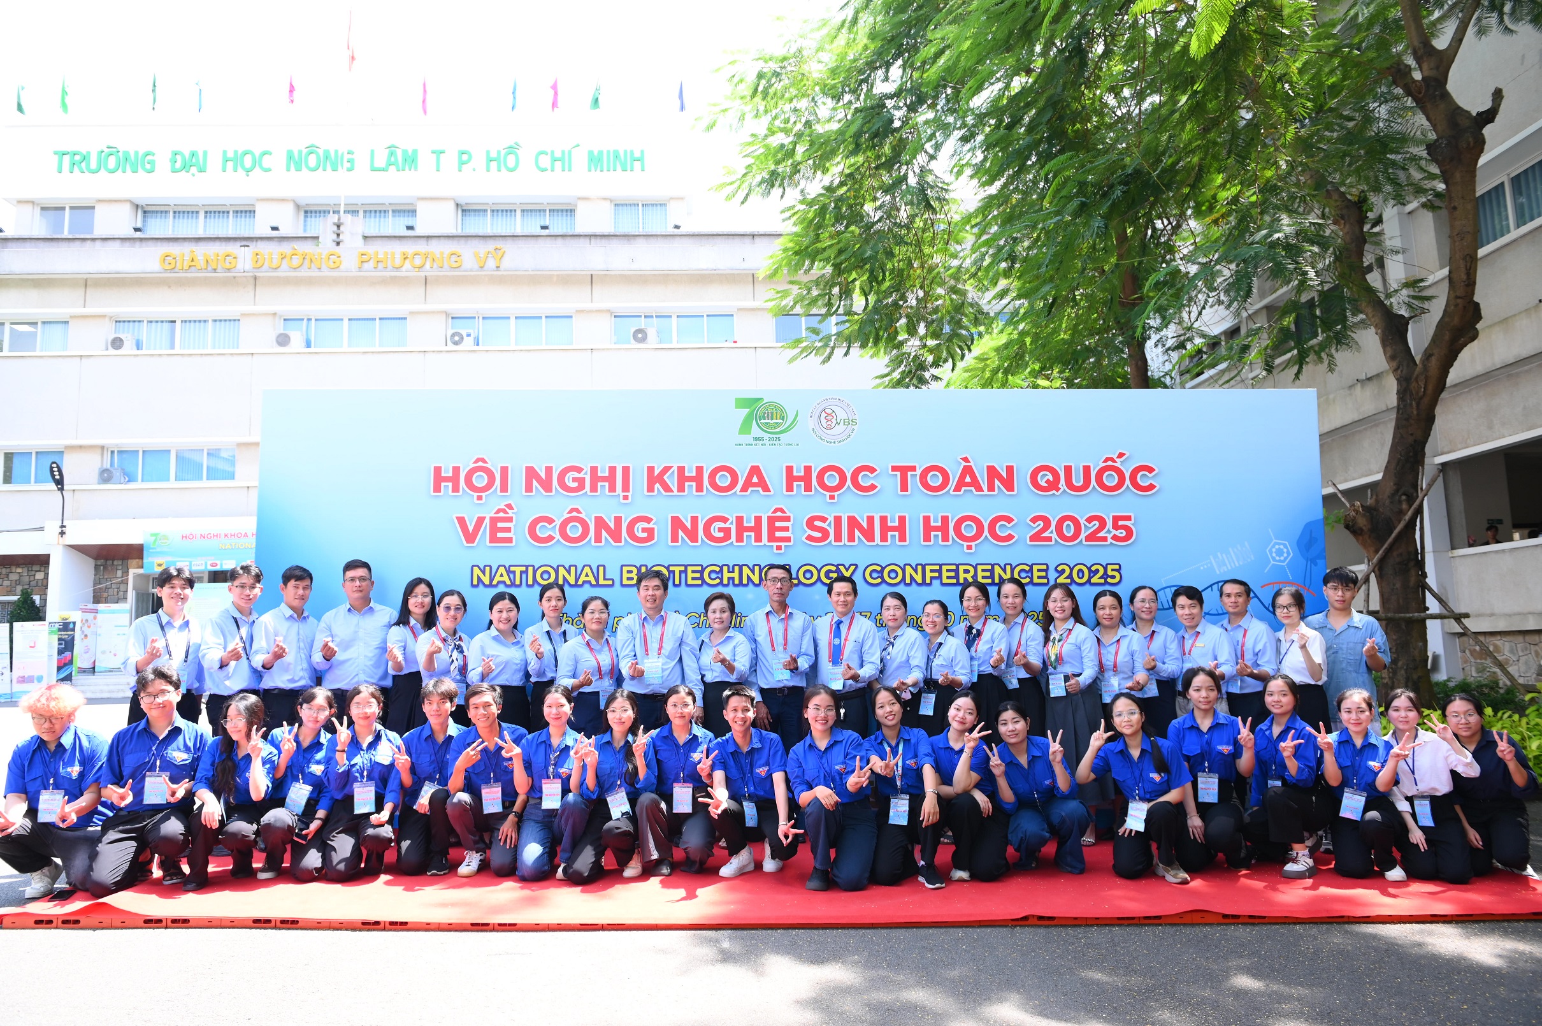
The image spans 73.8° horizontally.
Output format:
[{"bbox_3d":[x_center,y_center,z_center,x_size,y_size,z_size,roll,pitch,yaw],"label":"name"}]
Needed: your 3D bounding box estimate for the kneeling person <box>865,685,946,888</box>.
[{"bbox_3d":[0.744,1.470,5.692,0.480,1.028,0.640,-1,-7,3],"label":"kneeling person"}]

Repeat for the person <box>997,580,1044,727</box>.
[{"bbox_3d":[1.635,1.276,6.787,0.430,1.684,0.350,-4,-8,24],"label":"person"}]

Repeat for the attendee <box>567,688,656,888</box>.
[{"bbox_3d":[-0.896,1.488,5.771,0.540,0.974,0.780,0,-7,-11],"label":"attendee"}]

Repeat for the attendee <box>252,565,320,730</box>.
[{"bbox_3d":[-2.967,1.178,6.288,0.500,1.717,0.440,5,-9,-40],"label":"attendee"}]

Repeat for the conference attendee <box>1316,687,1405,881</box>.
[{"bbox_3d":[3.315,1.475,5.775,0.500,0.982,0.620,-5,-7,30],"label":"conference attendee"}]

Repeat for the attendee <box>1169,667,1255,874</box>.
[{"bbox_3d":[2.548,1.452,5.946,0.480,1.102,0.600,-3,-7,19],"label":"attendee"}]

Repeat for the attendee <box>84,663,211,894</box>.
[{"bbox_3d":[-3.376,1.404,5.564,0.620,1.134,0.700,3,-8,-33],"label":"attendee"}]

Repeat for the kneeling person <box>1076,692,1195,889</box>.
[{"bbox_3d":[2.029,1.492,5.740,0.620,0.958,0.750,-3,-7,14],"label":"kneeling person"}]

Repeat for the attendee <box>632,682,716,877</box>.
[{"bbox_3d":[-0.546,1.484,5.863,0.520,1.004,0.750,0,-7,-8],"label":"attendee"}]

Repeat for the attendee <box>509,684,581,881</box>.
[{"bbox_3d":[-1.271,1.490,5.812,0.460,1.026,0.620,0,-7,-11],"label":"attendee"}]

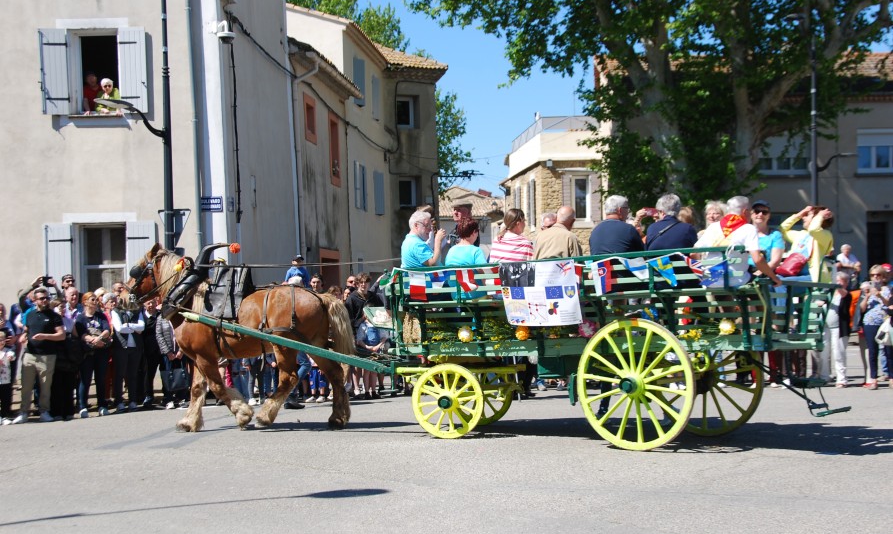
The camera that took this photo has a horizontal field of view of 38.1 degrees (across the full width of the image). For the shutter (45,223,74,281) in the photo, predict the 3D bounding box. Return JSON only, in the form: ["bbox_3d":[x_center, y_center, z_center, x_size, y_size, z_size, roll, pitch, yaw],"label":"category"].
[{"bbox_3d":[-6.024,-0.008,20.100,0.450,1.380,0.060,-1,1,-5],"label":"shutter"}]

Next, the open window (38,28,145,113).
[{"bbox_3d":[-5.515,-3.062,20.200,1.700,1.400,0.280,-1,1,0],"label":"open window"}]

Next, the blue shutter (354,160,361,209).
[{"bbox_3d":[-2.313,-2.118,33.600,0.060,1.250,0.500,-1,1,13],"label":"blue shutter"}]

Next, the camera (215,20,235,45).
[{"bbox_3d":[-3.434,-3.612,20.000,0.310,0.370,0.320,-2,1,-37],"label":"camera"}]

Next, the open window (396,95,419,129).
[{"bbox_3d":[-1.164,-4.613,38.600,0.740,1.010,0.160,-2,1,-25],"label":"open window"}]

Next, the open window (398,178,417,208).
[{"bbox_3d":[-1.149,-2.224,38.600,0.660,0.920,0.150,-2,1,-25],"label":"open window"}]

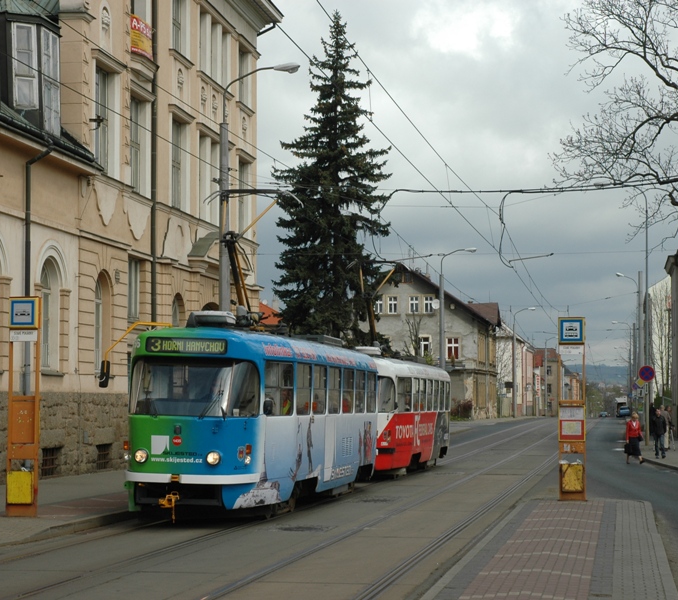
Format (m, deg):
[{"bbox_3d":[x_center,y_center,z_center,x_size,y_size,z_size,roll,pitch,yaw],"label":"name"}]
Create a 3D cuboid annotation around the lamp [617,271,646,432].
[{"bbox_3d":[16.723,3.036,95.485,1.380,9.220,0.300,0,-3,-2],"label":"lamp"}]

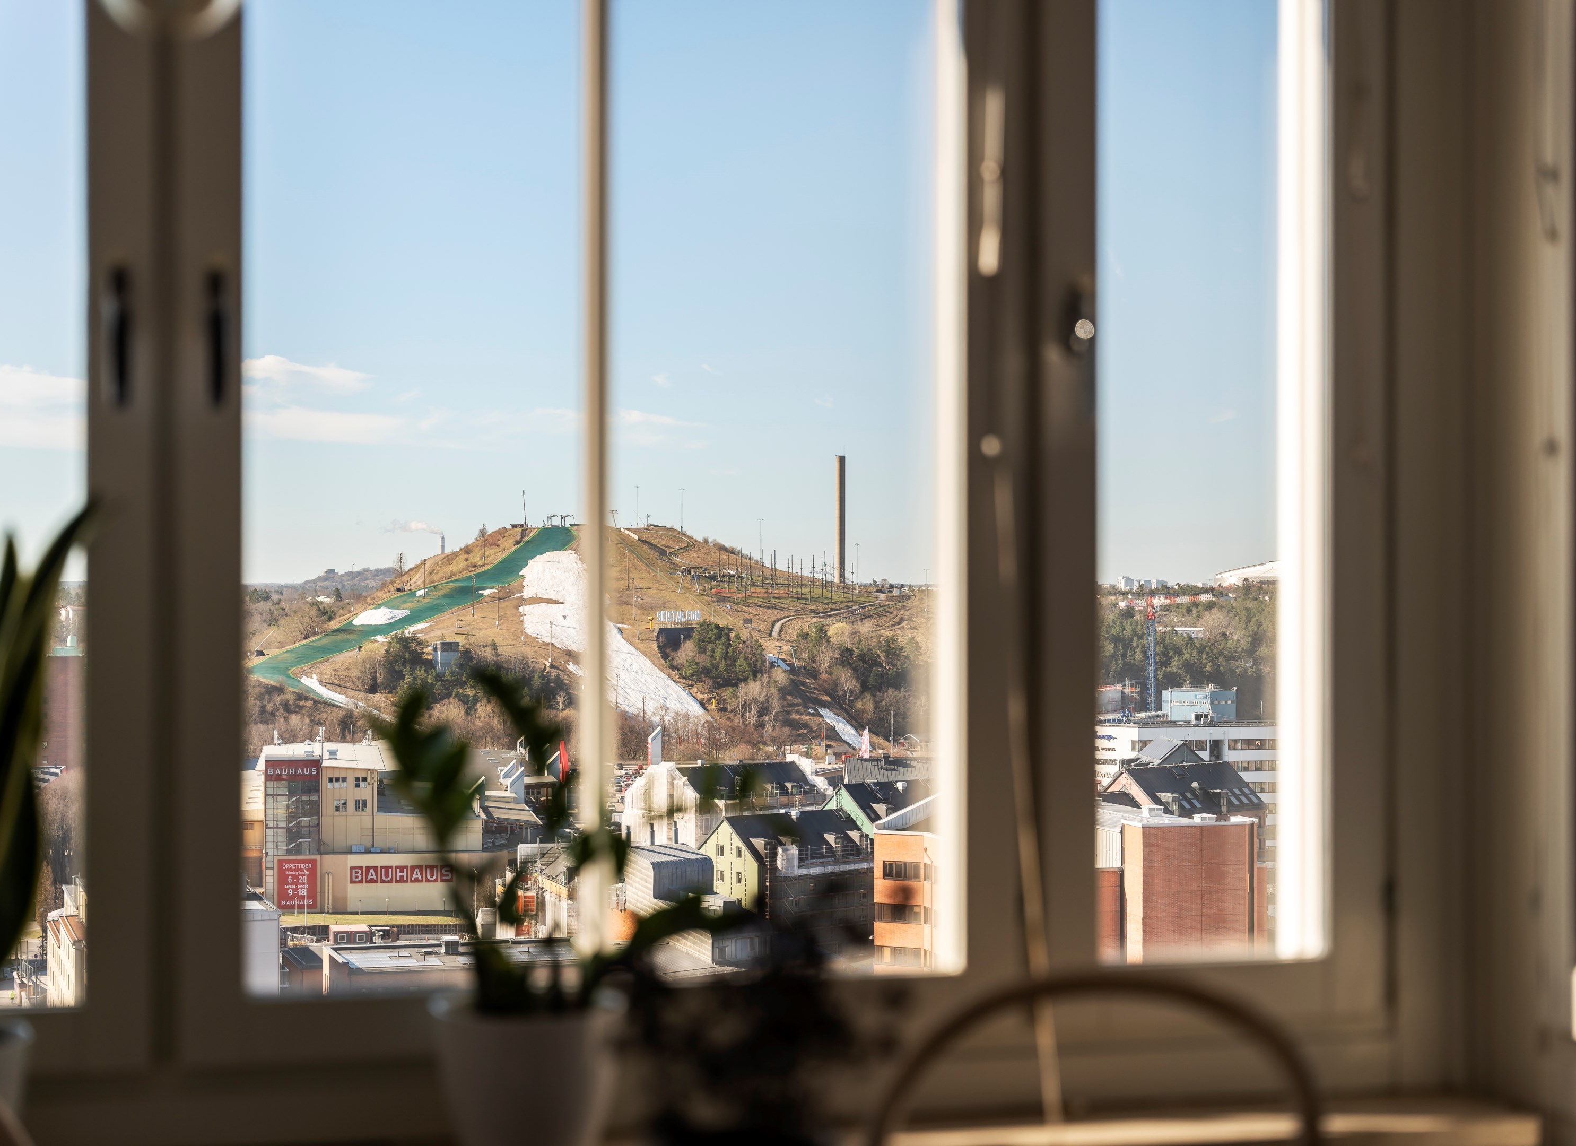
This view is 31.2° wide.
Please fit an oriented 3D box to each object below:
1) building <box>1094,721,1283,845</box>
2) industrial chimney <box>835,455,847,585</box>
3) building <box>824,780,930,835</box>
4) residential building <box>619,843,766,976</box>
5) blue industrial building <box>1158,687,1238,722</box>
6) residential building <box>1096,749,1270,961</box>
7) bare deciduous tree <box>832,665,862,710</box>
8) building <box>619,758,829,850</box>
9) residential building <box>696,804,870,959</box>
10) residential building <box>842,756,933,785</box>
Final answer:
[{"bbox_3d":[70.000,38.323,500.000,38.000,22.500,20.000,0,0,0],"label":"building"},{"bbox_3d":[24.100,-23.510,1300.000,4.800,61.000,4.800,0,0,0],"label":"industrial chimney"},{"bbox_3d":[14.200,39.649,395.500,17.000,20.400,13.000,0,0,-40],"label":"building"},{"bbox_3d":[-10.900,39.497,325.000,10.500,14.000,20.000,0,0,-30],"label":"residential building"},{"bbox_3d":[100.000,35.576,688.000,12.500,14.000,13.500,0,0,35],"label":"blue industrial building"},{"bbox_3d":[57.200,38.384,412.000,22.500,22.000,16.000,0,0,-40],"label":"residential building"},{"bbox_3d":[19.400,37.846,930.000,9.700,13.700,9.700,0,0,0],"label":"bare deciduous tree"},{"bbox_3d":[-9.000,40.210,447.300,27.500,20.500,17.500,0,0,-40],"label":"building"},{"bbox_3d":[-0.200,39.593,346.400,19.500,20.300,12.500,0,0,-41],"label":"residential building"},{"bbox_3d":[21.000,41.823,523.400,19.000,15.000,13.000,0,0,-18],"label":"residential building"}]

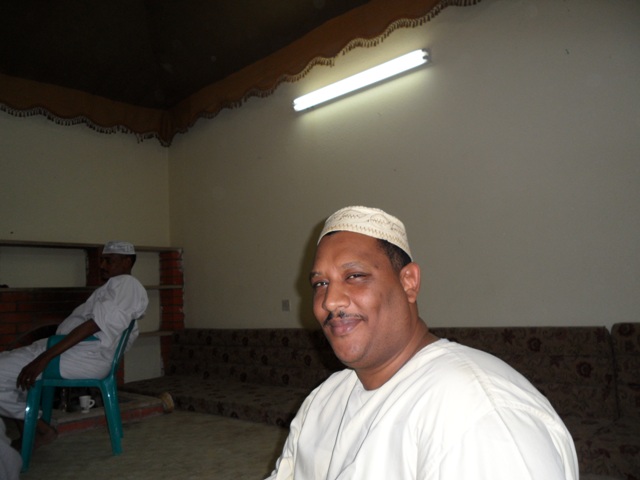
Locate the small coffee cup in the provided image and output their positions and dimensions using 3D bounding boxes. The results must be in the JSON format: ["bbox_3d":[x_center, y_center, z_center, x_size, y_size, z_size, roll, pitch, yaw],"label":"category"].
[{"bbox_3d":[-1.663,1.175,3.565,0.109,0.107,0.081,0,-8,-25],"label":"small coffee cup"}]

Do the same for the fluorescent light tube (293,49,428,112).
[{"bbox_3d":[0.249,-1.146,3.662,1.210,0.100,0.075,-7,-8,40],"label":"fluorescent light tube"}]

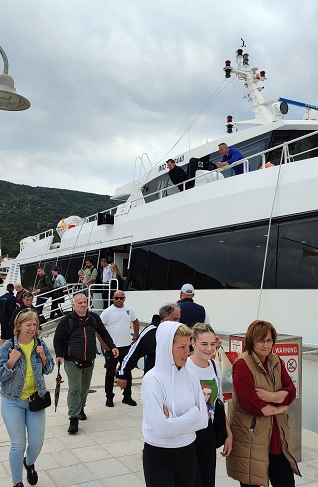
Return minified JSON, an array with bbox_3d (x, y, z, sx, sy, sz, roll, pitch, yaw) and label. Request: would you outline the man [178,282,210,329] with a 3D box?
[{"bbox_3d":[0.502,1.617,7.420,0.540,1.880,0.360,2,-5,-12],"label":"man"}]

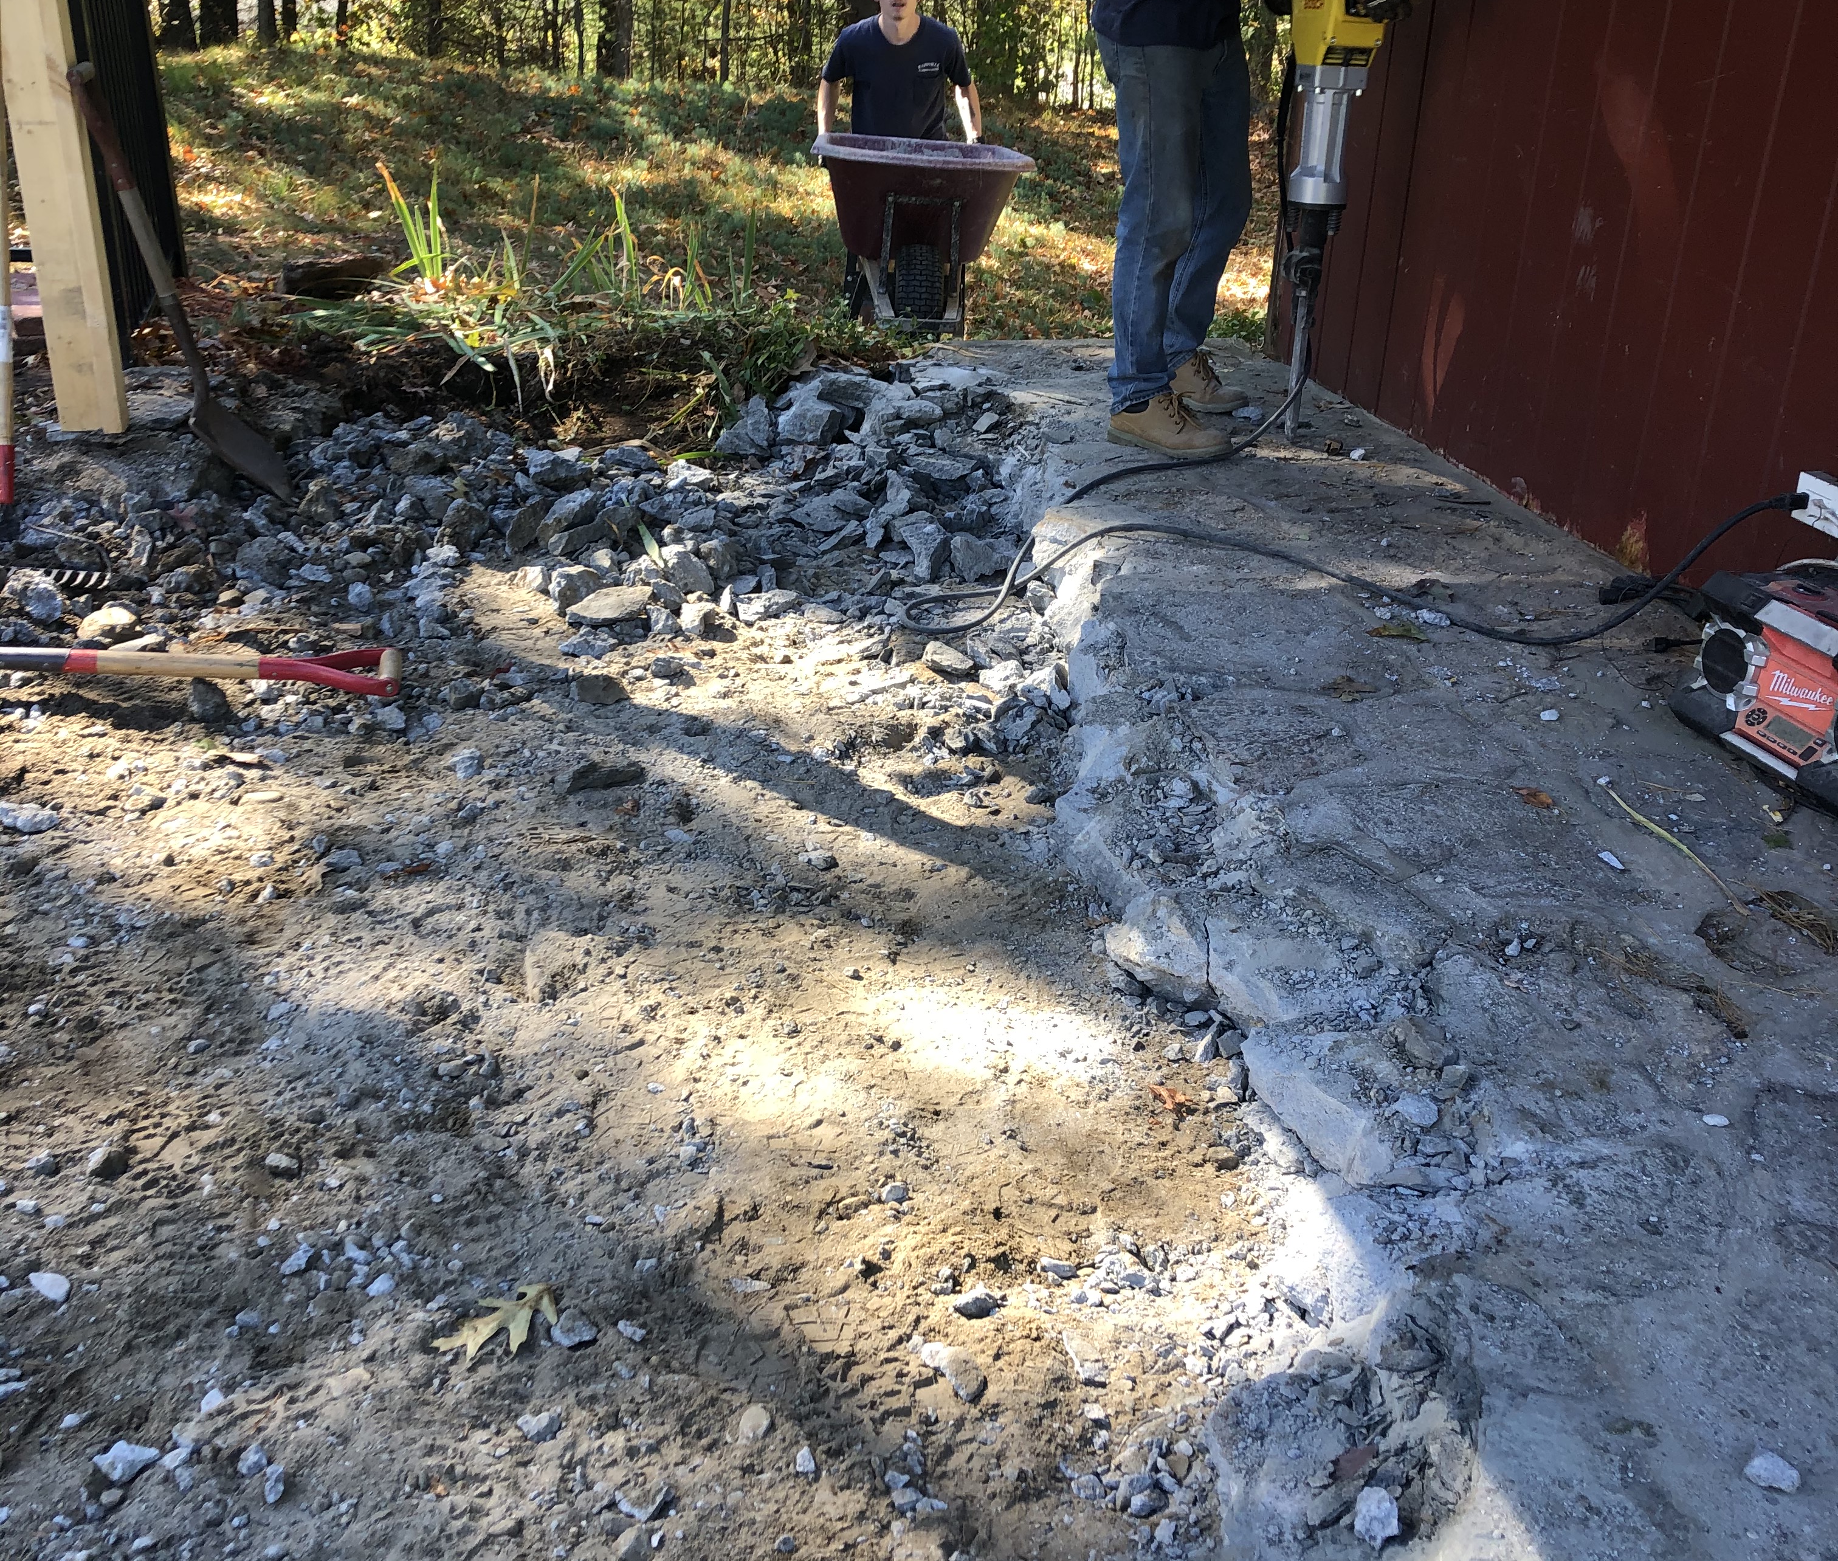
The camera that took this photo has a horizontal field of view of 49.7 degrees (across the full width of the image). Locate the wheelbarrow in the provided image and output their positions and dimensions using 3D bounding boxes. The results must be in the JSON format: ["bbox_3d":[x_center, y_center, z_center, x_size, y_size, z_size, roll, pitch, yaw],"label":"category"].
[{"bbox_3d":[-0.052,-1.753,6.467,0.700,0.670,1.420,1,26,-3],"label":"wheelbarrow"}]

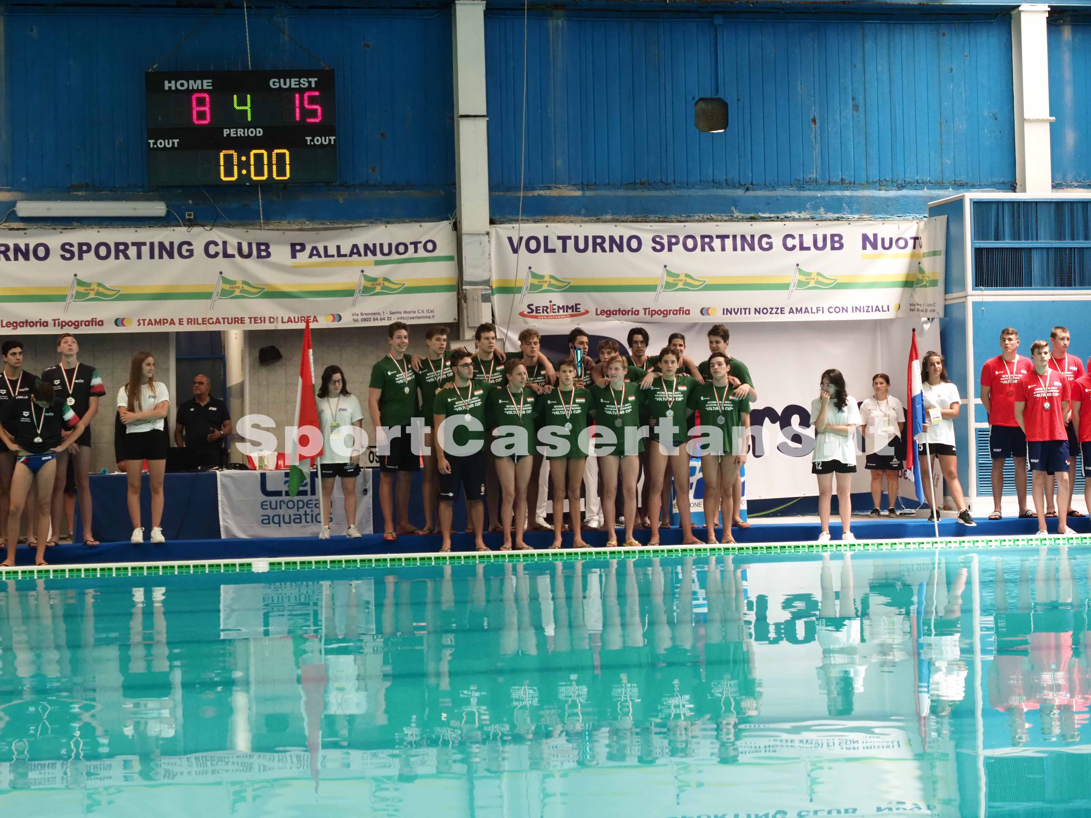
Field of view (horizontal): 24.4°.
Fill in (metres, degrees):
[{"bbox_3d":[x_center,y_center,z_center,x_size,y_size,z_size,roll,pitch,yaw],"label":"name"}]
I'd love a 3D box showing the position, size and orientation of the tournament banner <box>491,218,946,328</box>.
[{"bbox_3d":[1.918,-1.515,27.524,4.940,1.140,0.750,-1,-1,-11],"label":"tournament banner"}]

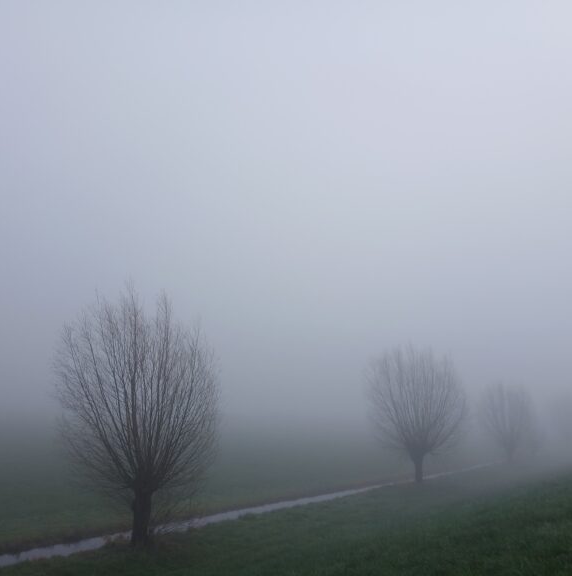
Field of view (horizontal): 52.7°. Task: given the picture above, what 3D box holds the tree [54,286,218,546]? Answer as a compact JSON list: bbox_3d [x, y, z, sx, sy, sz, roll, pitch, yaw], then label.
[{"bbox_3d":[-3.920,3.171,15.158,4.300,6.750,4.170,0,-12,0],"label":"tree"}]

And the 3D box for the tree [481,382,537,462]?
[{"bbox_3d":[16.702,9.998,43.306,4.200,5.890,4.080,0,-12,0],"label":"tree"}]

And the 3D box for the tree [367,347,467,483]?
[{"bbox_3d":[6.567,6.318,29.212,5.190,6.830,5.030,0,-12,0],"label":"tree"}]

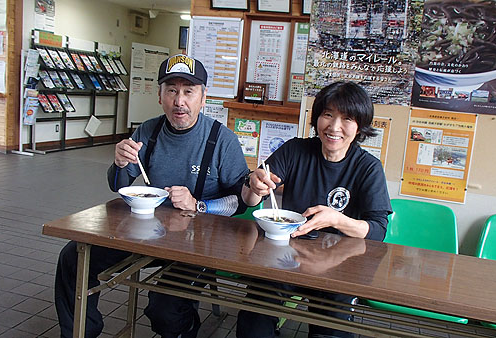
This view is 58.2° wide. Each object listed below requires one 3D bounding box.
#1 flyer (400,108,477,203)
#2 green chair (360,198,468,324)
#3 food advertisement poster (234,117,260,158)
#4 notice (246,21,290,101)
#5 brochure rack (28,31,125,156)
[{"bbox_3d":[0.898,-0.058,2.107,0.297,0.420,0.012,8,9,14],"label":"flyer"},{"bbox_3d":[0.694,0.550,1.899,0.400,0.770,0.490,8,9,14],"label":"green chair"},{"bbox_3d":[-0.009,-0.181,2.616,0.148,0.210,0.010,8,9,14],"label":"food advertisement poster"},{"bbox_3d":[0.111,-0.613,2.542,0.221,0.435,0.012,8,9,14],"label":"notice"},{"bbox_3d":[-2.943,-1.320,7.948,0.440,1.840,2.420,7,9,10],"label":"brochure rack"}]

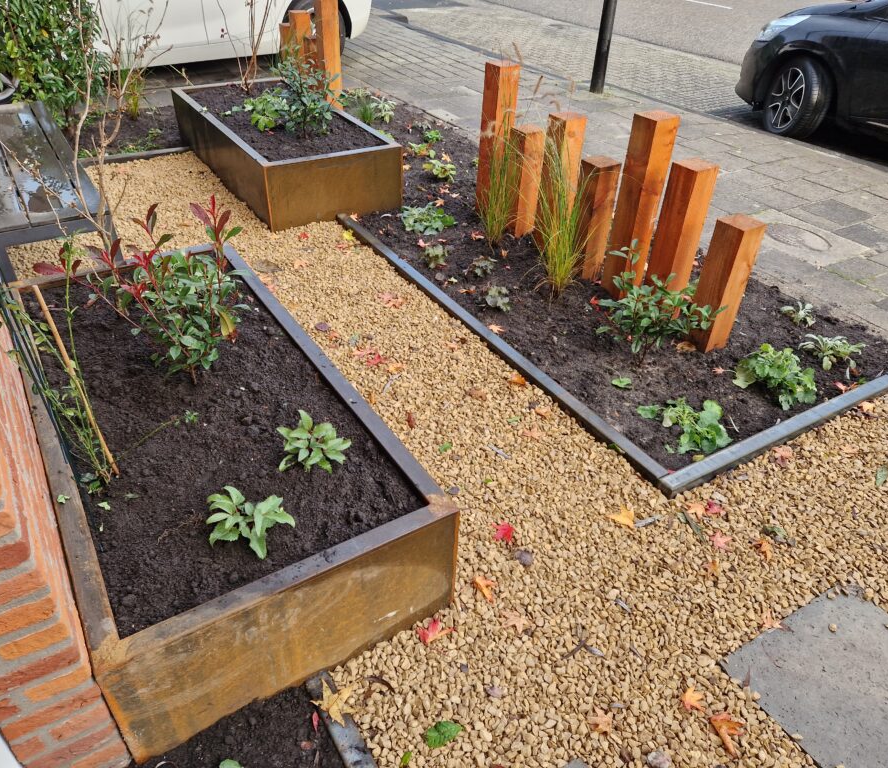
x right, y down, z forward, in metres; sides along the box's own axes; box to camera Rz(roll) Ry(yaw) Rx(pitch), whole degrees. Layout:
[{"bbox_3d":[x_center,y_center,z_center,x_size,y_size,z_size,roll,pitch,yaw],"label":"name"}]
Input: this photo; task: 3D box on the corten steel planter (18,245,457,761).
[{"bbox_3d":[-0.727,0.108,2.007,0.757,0.323,1.645,-19,41,-26],"label":"corten steel planter"}]

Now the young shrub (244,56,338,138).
[{"bbox_3d":[-0.848,-1.593,3.806,0.510,0.400,0.420,-5,36,-10],"label":"young shrub"}]

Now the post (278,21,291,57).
[{"bbox_3d":[-1.284,-2.741,5.764,0.120,0.514,0.120,-18,40,-26],"label":"post"}]

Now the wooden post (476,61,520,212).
[{"bbox_3d":[0.280,-1.265,3.555,0.120,0.747,0.120,-18,40,-26],"label":"wooden post"}]

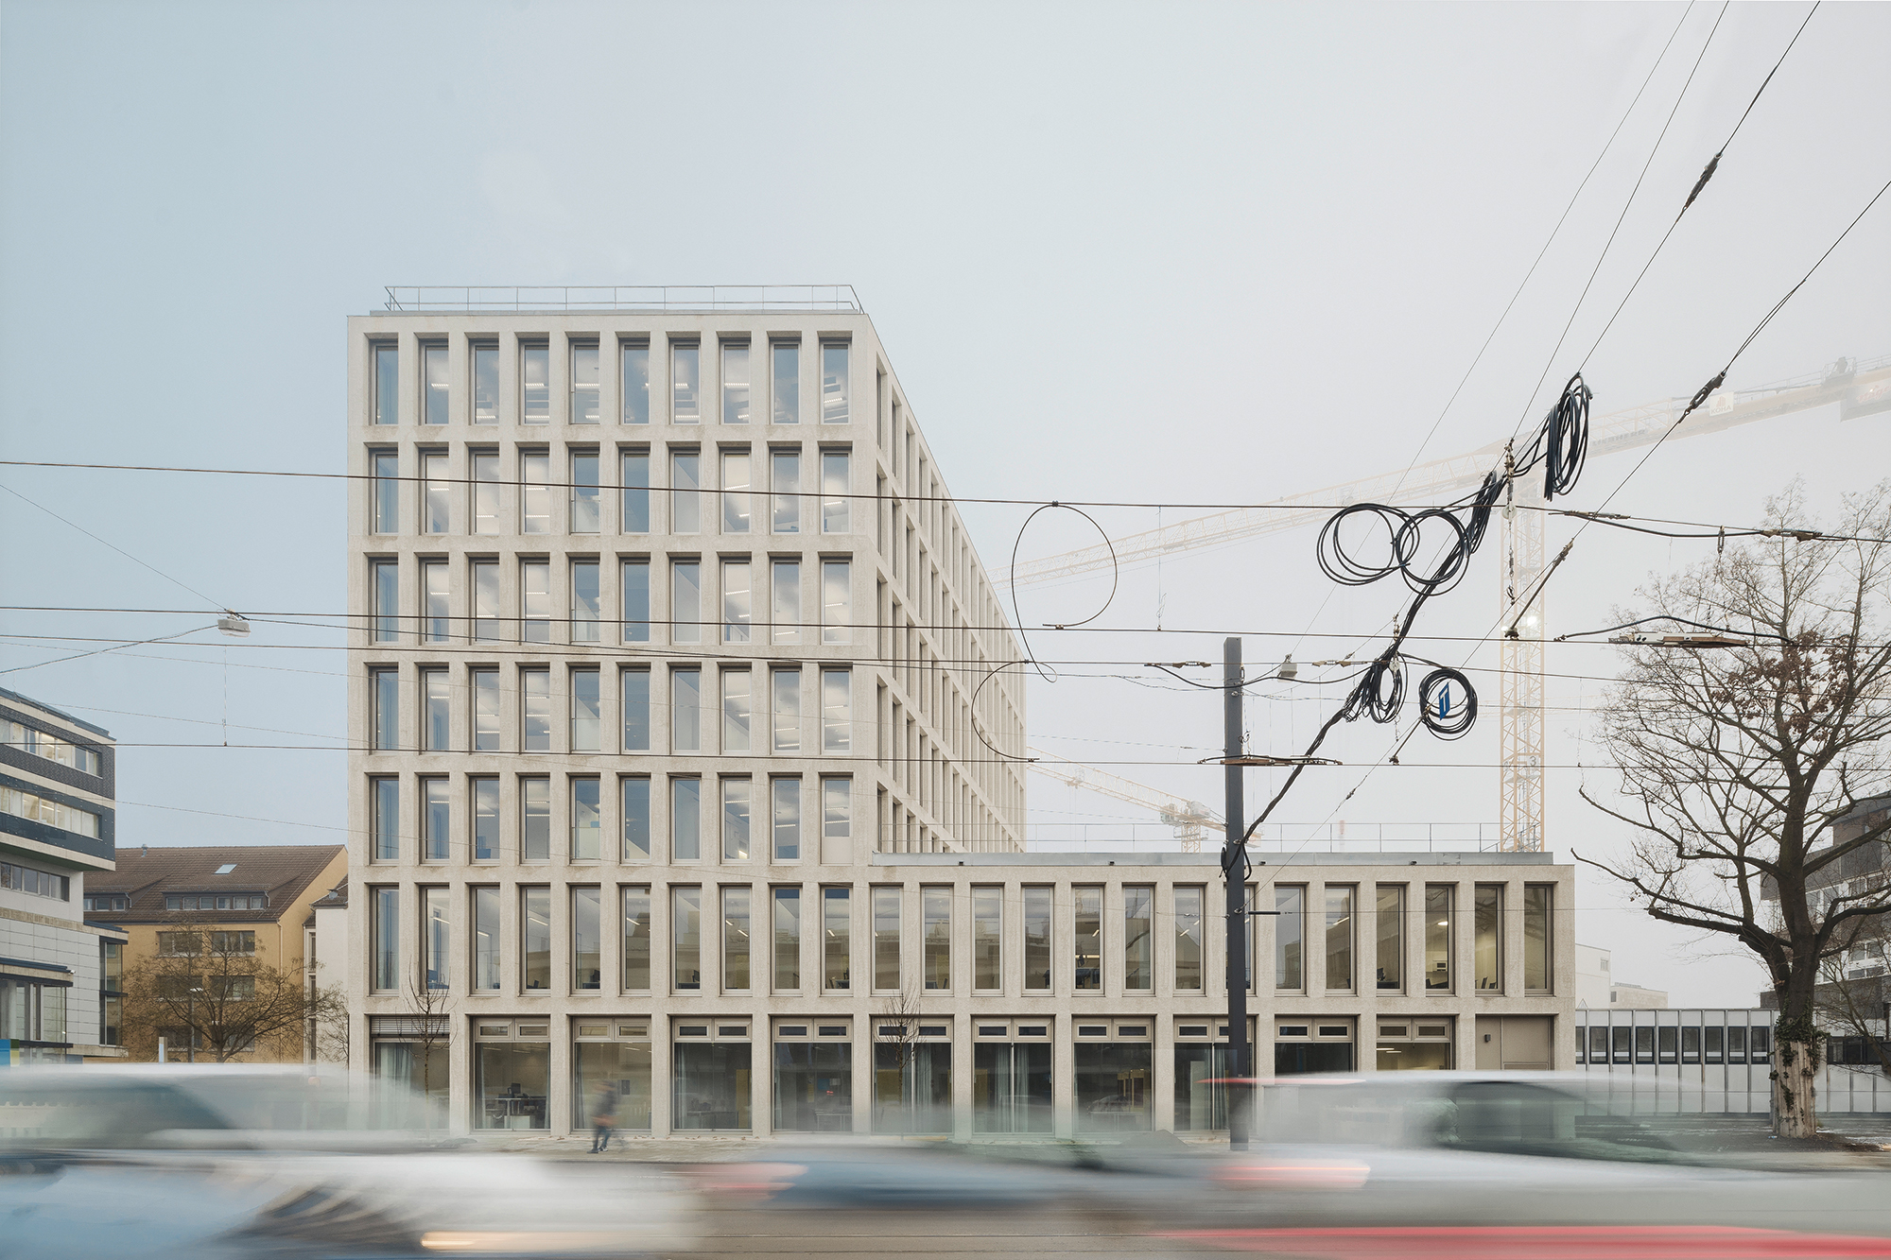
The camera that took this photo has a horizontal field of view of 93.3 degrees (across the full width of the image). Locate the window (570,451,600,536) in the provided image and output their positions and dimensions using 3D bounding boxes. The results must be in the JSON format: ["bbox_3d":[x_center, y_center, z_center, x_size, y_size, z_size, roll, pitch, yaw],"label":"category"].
[{"bbox_3d":[-11.241,-4.270,28.000,1.000,2.581,0.150,0,0,0],"label":"window"}]

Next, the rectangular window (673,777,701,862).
[{"bbox_3d":[-8.020,5.868,27.700,0.871,2.567,0.200,0,0,0],"label":"rectangular window"}]

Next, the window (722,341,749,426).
[{"bbox_3d":[-6.813,-8.016,29.000,0.912,2.687,0.200,0,0,0],"label":"window"}]

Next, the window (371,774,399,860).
[{"bbox_3d":[-18.185,6.120,29.000,0.912,2.735,0.200,0,0,0],"label":"window"}]

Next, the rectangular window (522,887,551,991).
[{"bbox_3d":[-12.443,9.431,27.200,0.940,3.220,0.150,0,0,0],"label":"rectangular window"}]

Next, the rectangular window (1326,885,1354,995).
[{"bbox_3d":[12.307,9.709,28.000,1.000,3.290,0.150,0,0,0],"label":"rectangular window"}]

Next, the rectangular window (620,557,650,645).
[{"bbox_3d":[-9.666,-0.887,28.000,1.000,2.674,0.150,0,0,0],"label":"rectangular window"}]

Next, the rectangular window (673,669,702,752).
[{"bbox_3d":[-8.109,2.537,28.000,0.927,2.664,0.200,0,0,0],"label":"rectangular window"}]

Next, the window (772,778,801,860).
[{"bbox_3d":[-4.981,5.966,28.000,0.927,2.618,0.200,0,0,0],"label":"window"}]

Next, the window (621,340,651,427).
[{"bbox_3d":[-9.602,-7.656,27.700,0.917,2.567,0.200,0,0,0],"label":"window"}]

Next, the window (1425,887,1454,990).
[{"bbox_3d":[15.961,9.973,28.900,0.970,3.372,0.150,0,0,0],"label":"window"}]

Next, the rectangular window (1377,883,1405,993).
[{"bbox_3d":[13.818,9.536,27.700,0.917,3.301,0.200,0,0,0],"label":"rectangular window"}]

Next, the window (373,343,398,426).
[{"bbox_3d":[-17.831,-7.840,28.586,0.993,2.673,0.150,0,0,0],"label":"window"}]

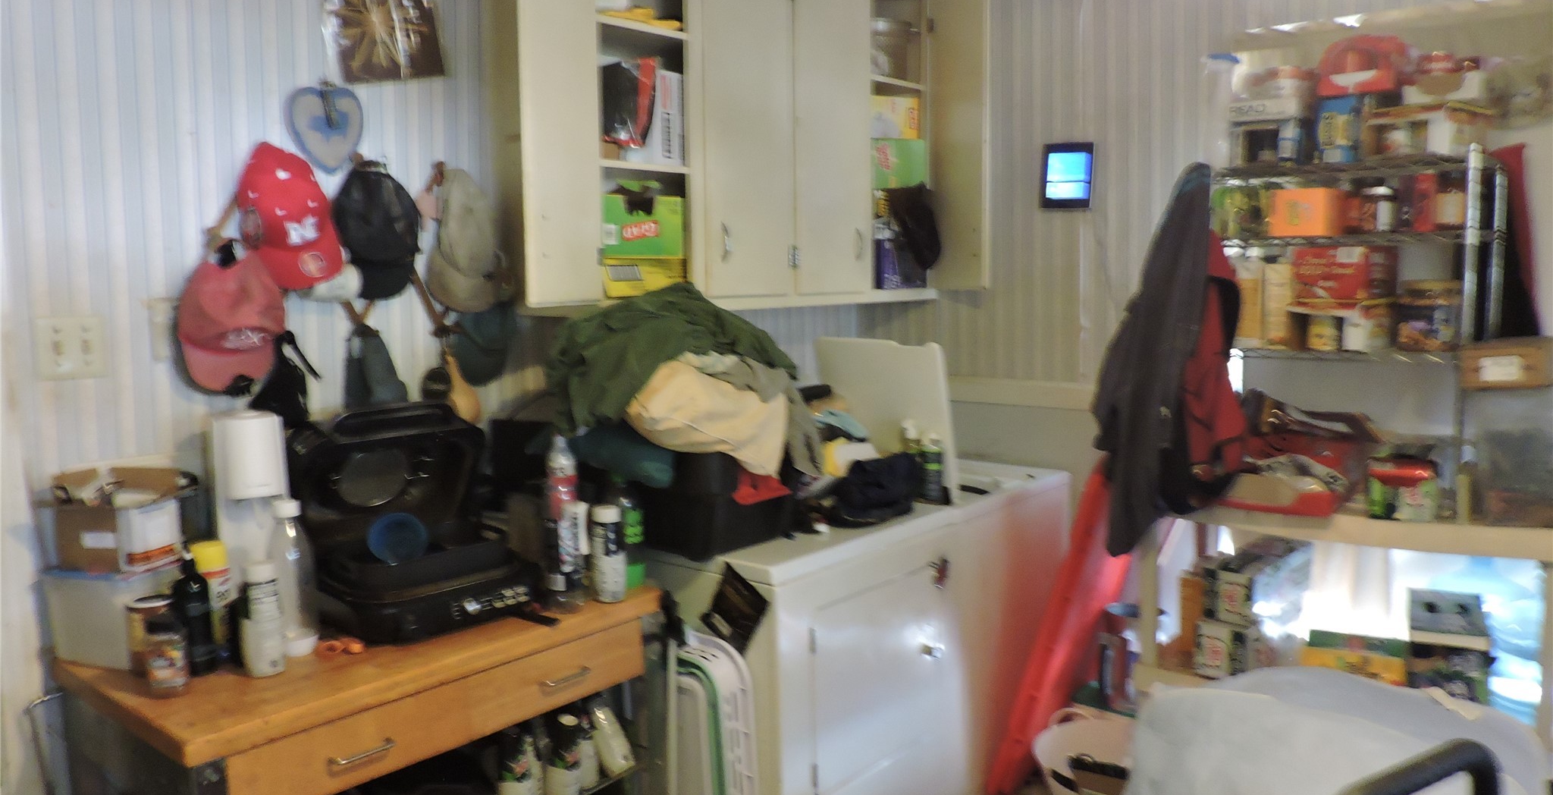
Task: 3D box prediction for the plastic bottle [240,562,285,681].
[{"bbox_3d":[-0.866,0.372,1.815,0.066,0.186,0.066,4,7,39],"label":"plastic bottle"}]

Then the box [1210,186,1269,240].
[{"bbox_3d":[1.210,-0.469,2.767,0.150,0.136,0.140,4,7,39],"label":"box"}]

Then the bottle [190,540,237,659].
[{"bbox_3d":[-1.029,0.362,1.968,0.067,0.212,0.067,6,9,40],"label":"bottle"}]

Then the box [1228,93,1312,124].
[{"bbox_3d":[1.274,-0.732,2.787,0.166,0.053,0.150,5,8,38],"label":"box"}]

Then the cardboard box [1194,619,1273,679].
[{"bbox_3d":[1.234,0.626,2.860,0.132,0.130,0.340,4,7,39],"label":"cardboard box"}]

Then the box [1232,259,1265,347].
[{"bbox_3d":[1.198,-0.236,2.682,0.070,0.206,0.125,6,9,40],"label":"box"}]

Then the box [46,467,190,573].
[{"bbox_3d":[-1.211,0.235,1.990,0.160,0.136,0.125,3,8,23],"label":"box"}]

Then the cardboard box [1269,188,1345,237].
[{"bbox_3d":[1.327,-0.456,2.694,0.141,0.114,0.146,5,8,40],"label":"cardboard box"}]

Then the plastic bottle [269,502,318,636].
[{"bbox_3d":[-0.896,0.325,1.986,0.088,0.280,0.088,6,9,40],"label":"plastic bottle"}]

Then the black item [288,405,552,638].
[{"bbox_3d":[-0.748,0.238,2.245,0.385,0.390,0.370,-6,9,-41],"label":"black item"}]

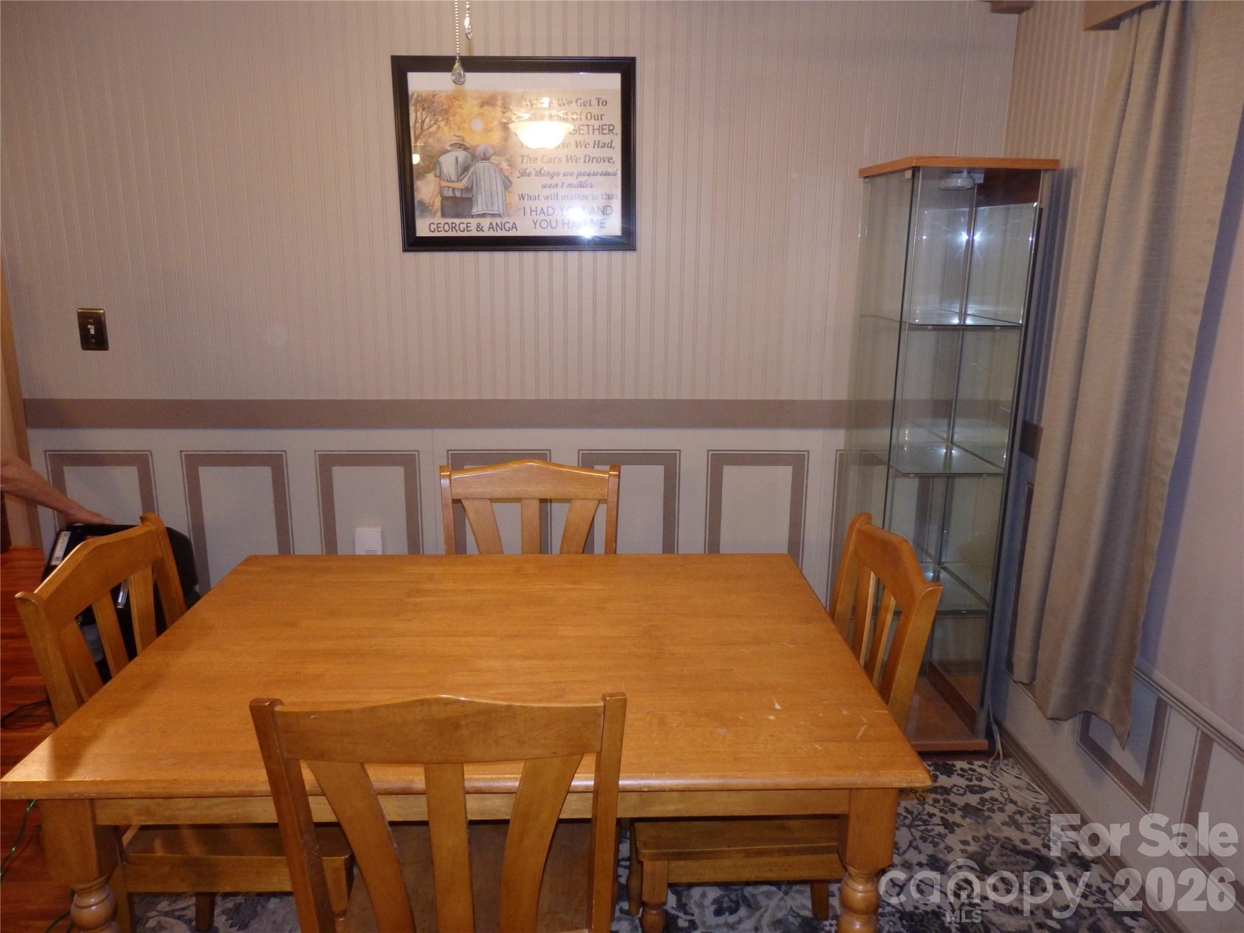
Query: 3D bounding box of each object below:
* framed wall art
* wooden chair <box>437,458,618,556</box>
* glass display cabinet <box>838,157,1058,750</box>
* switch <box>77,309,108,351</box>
[{"bbox_3d":[-0.301,-0.894,2.593,0.683,0.533,0.025,-1,13,-2],"label":"framed wall art"},{"bbox_3d":[-0.217,0.477,2.087,0.447,0.908,0.495,0,13,-2],"label":"wooden chair"},{"bbox_3d":[0.867,-0.008,2.584,0.366,1.634,0.428,0,13,-3],"label":"glass display cabinet"},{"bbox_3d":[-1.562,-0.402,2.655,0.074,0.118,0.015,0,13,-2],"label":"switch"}]

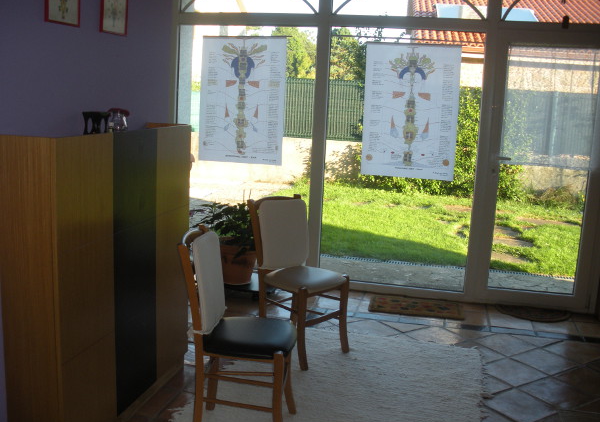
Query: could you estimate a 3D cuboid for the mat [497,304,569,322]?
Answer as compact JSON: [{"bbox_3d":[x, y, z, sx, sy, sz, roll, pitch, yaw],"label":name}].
[{"bbox_3d":[1.714,0.753,4.537,0.570,0.014,0.300,5,10,13],"label":"mat"}]

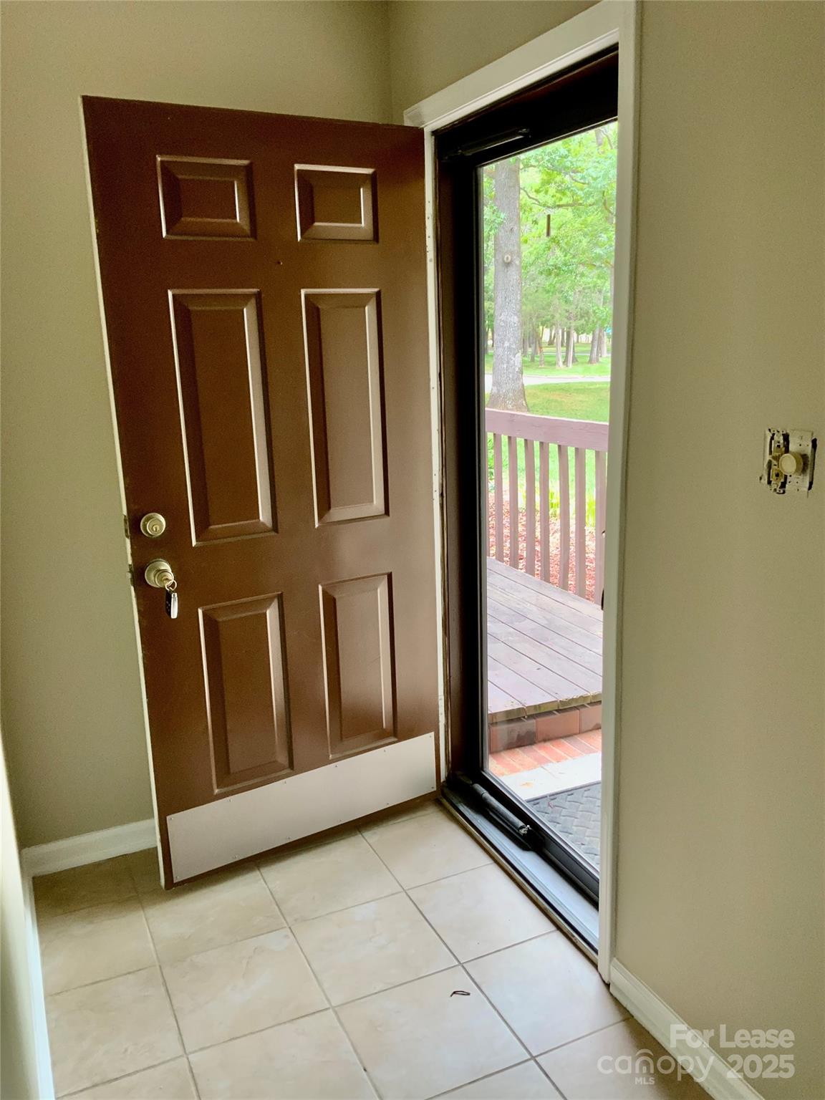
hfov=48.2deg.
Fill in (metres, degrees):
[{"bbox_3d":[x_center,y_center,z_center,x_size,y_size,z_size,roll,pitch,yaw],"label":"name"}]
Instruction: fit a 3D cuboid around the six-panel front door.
[{"bbox_3d":[-0.340,-0.113,2.572,0.913,2.032,0.050,-10,16,-30],"label":"six-panel front door"}]

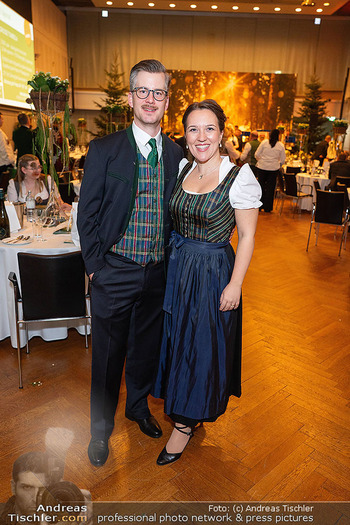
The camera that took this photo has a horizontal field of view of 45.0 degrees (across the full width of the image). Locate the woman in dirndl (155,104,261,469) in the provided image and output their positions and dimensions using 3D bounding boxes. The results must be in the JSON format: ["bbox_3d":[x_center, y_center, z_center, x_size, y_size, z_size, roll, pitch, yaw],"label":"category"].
[{"bbox_3d":[0.120,0.140,2.009,0.470,1.710,0.410,8,18,19],"label":"woman in dirndl"}]

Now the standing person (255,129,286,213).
[{"bbox_3d":[1.948,-1.868,8.768,0.580,1.700,0.360,4,17,5],"label":"standing person"}]

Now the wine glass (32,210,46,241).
[{"bbox_3d":[-1.021,-0.281,3.210,0.088,0.230,0.088,2,17,0],"label":"wine glass"}]

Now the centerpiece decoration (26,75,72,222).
[{"bbox_3d":[-1.065,-0.989,3.736,0.380,1.250,0.370,2,17,0],"label":"centerpiece decoration"}]

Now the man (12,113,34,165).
[{"bbox_3d":[-2.369,-1.459,6.797,0.360,1.780,0.500,-10,21,-33],"label":"man"}]

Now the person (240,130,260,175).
[{"bbox_3d":[1.835,-2.319,10.252,0.520,1.690,0.380,-10,21,-33],"label":"person"}]

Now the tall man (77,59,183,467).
[{"bbox_3d":[-0.203,0.047,1.971,0.580,1.820,0.420,-5,18,-23],"label":"tall man"}]

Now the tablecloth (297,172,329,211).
[{"bbox_3d":[3.561,-1.630,9.765,1.650,0.770,1.650,2,17,0],"label":"tablecloth"}]

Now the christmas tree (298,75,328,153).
[{"bbox_3d":[4.303,-4.188,13.522,1.600,3.500,1.600,2,17,0],"label":"christmas tree"}]

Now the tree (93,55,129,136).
[{"bbox_3d":[-1.688,-3.981,11.978,1.700,3.600,1.700,2,17,0],"label":"tree"}]

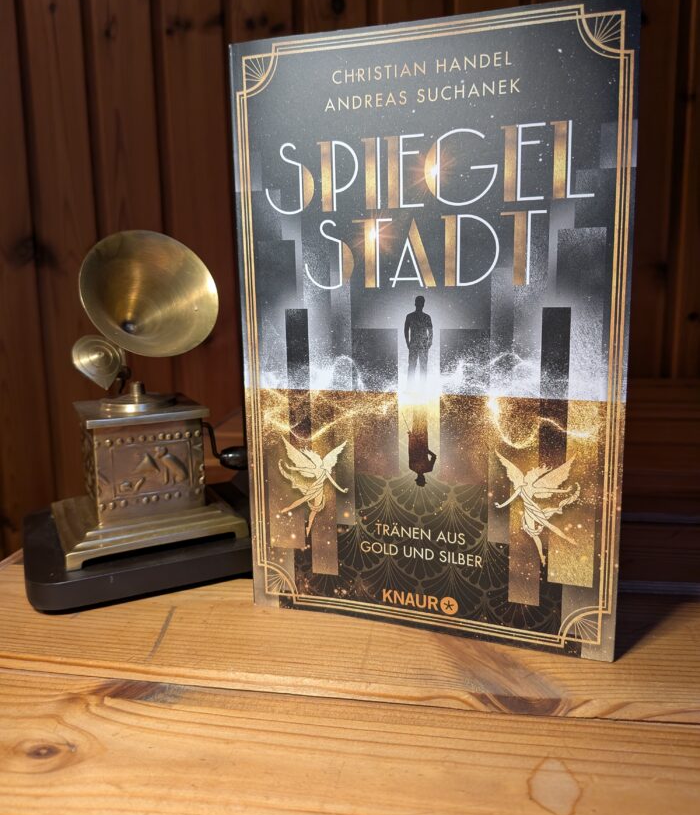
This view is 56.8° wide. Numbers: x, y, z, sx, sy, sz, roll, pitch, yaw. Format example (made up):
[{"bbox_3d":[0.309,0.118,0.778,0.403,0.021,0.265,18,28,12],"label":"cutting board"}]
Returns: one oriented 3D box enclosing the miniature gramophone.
[{"bbox_3d":[-0.099,-0.006,0.311,0.114,0.155,0.112,-5,9,-27],"label":"miniature gramophone"}]

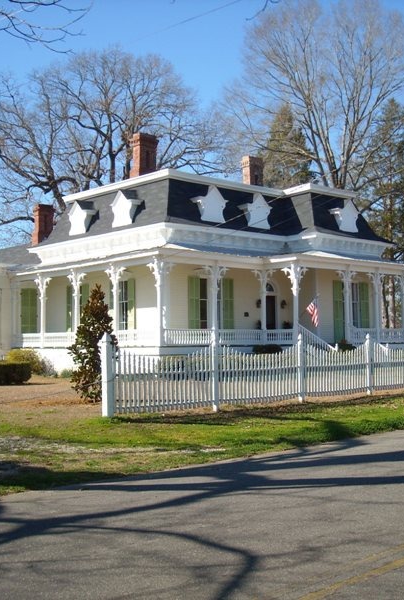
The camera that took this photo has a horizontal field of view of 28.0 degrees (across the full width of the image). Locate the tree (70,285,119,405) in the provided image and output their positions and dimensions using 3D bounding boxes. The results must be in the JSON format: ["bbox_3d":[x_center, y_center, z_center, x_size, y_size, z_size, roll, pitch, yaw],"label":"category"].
[{"bbox_3d":[-1.891,0.758,14.100,0.880,2.060,0.860,0,-4,0],"label":"tree"}]

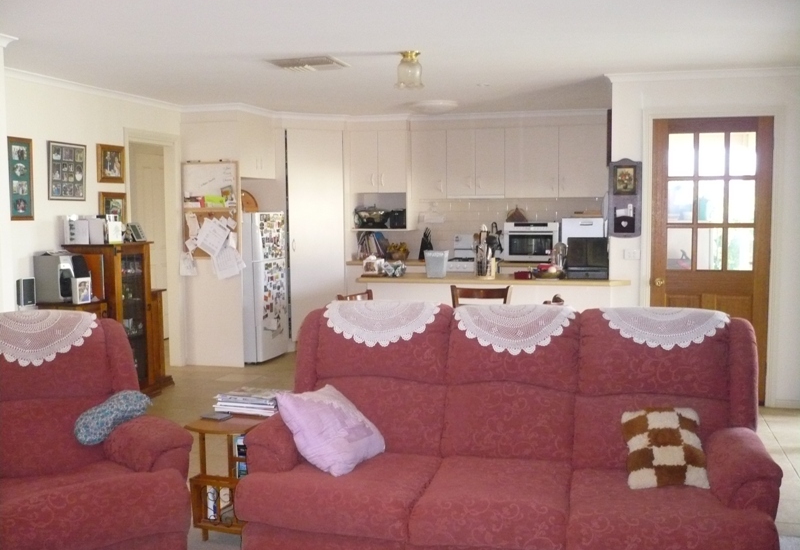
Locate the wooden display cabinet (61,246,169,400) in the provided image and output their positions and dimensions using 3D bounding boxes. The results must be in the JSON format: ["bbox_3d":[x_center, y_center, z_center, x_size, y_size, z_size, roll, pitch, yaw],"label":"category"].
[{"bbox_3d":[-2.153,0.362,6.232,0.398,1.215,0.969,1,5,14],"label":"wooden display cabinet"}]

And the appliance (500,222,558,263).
[{"bbox_3d":[1.332,-0.331,8.076,0.525,0.385,0.400,1,5,14],"label":"appliance"}]

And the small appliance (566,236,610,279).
[{"bbox_3d":[1.456,-0.134,6.255,0.305,0.320,0.290,1,5,14],"label":"small appliance"}]

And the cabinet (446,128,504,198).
[{"bbox_3d":[0.793,-1.126,8.241,0.581,0.687,0.337,1,5,14],"label":"cabinet"}]

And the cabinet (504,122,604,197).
[{"bbox_3d":[1.562,-1.117,8.052,1.003,0.687,0.337,1,5,14],"label":"cabinet"}]

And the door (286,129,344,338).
[{"bbox_3d":[-0.843,-0.398,8.193,0.605,2.100,0.040,-3,6,-28],"label":"door"}]

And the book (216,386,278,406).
[{"bbox_3d":[-0.666,0.568,3.813,0.295,0.042,0.210,1,5,21],"label":"book"}]

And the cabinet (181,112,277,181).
[{"bbox_3d":[-1.588,-1.206,7.636,0.610,0.610,0.760,1,5,14],"label":"cabinet"}]

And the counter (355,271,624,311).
[{"bbox_3d":[0.729,0.474,6.336,2.030,0.918,0.592,1,5,14],"label":"counter"}]

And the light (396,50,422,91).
[{"bbox_3d":[0.064,-1.238,4.908,0.173,0.214,0.173,-1,5,0],"label":"light"}]

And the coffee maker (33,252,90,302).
[{"bbox_3d":[-2.358,0.029,5.676,0.250,0.330,0.255,1,5,14],"label":"coffee maker"}]

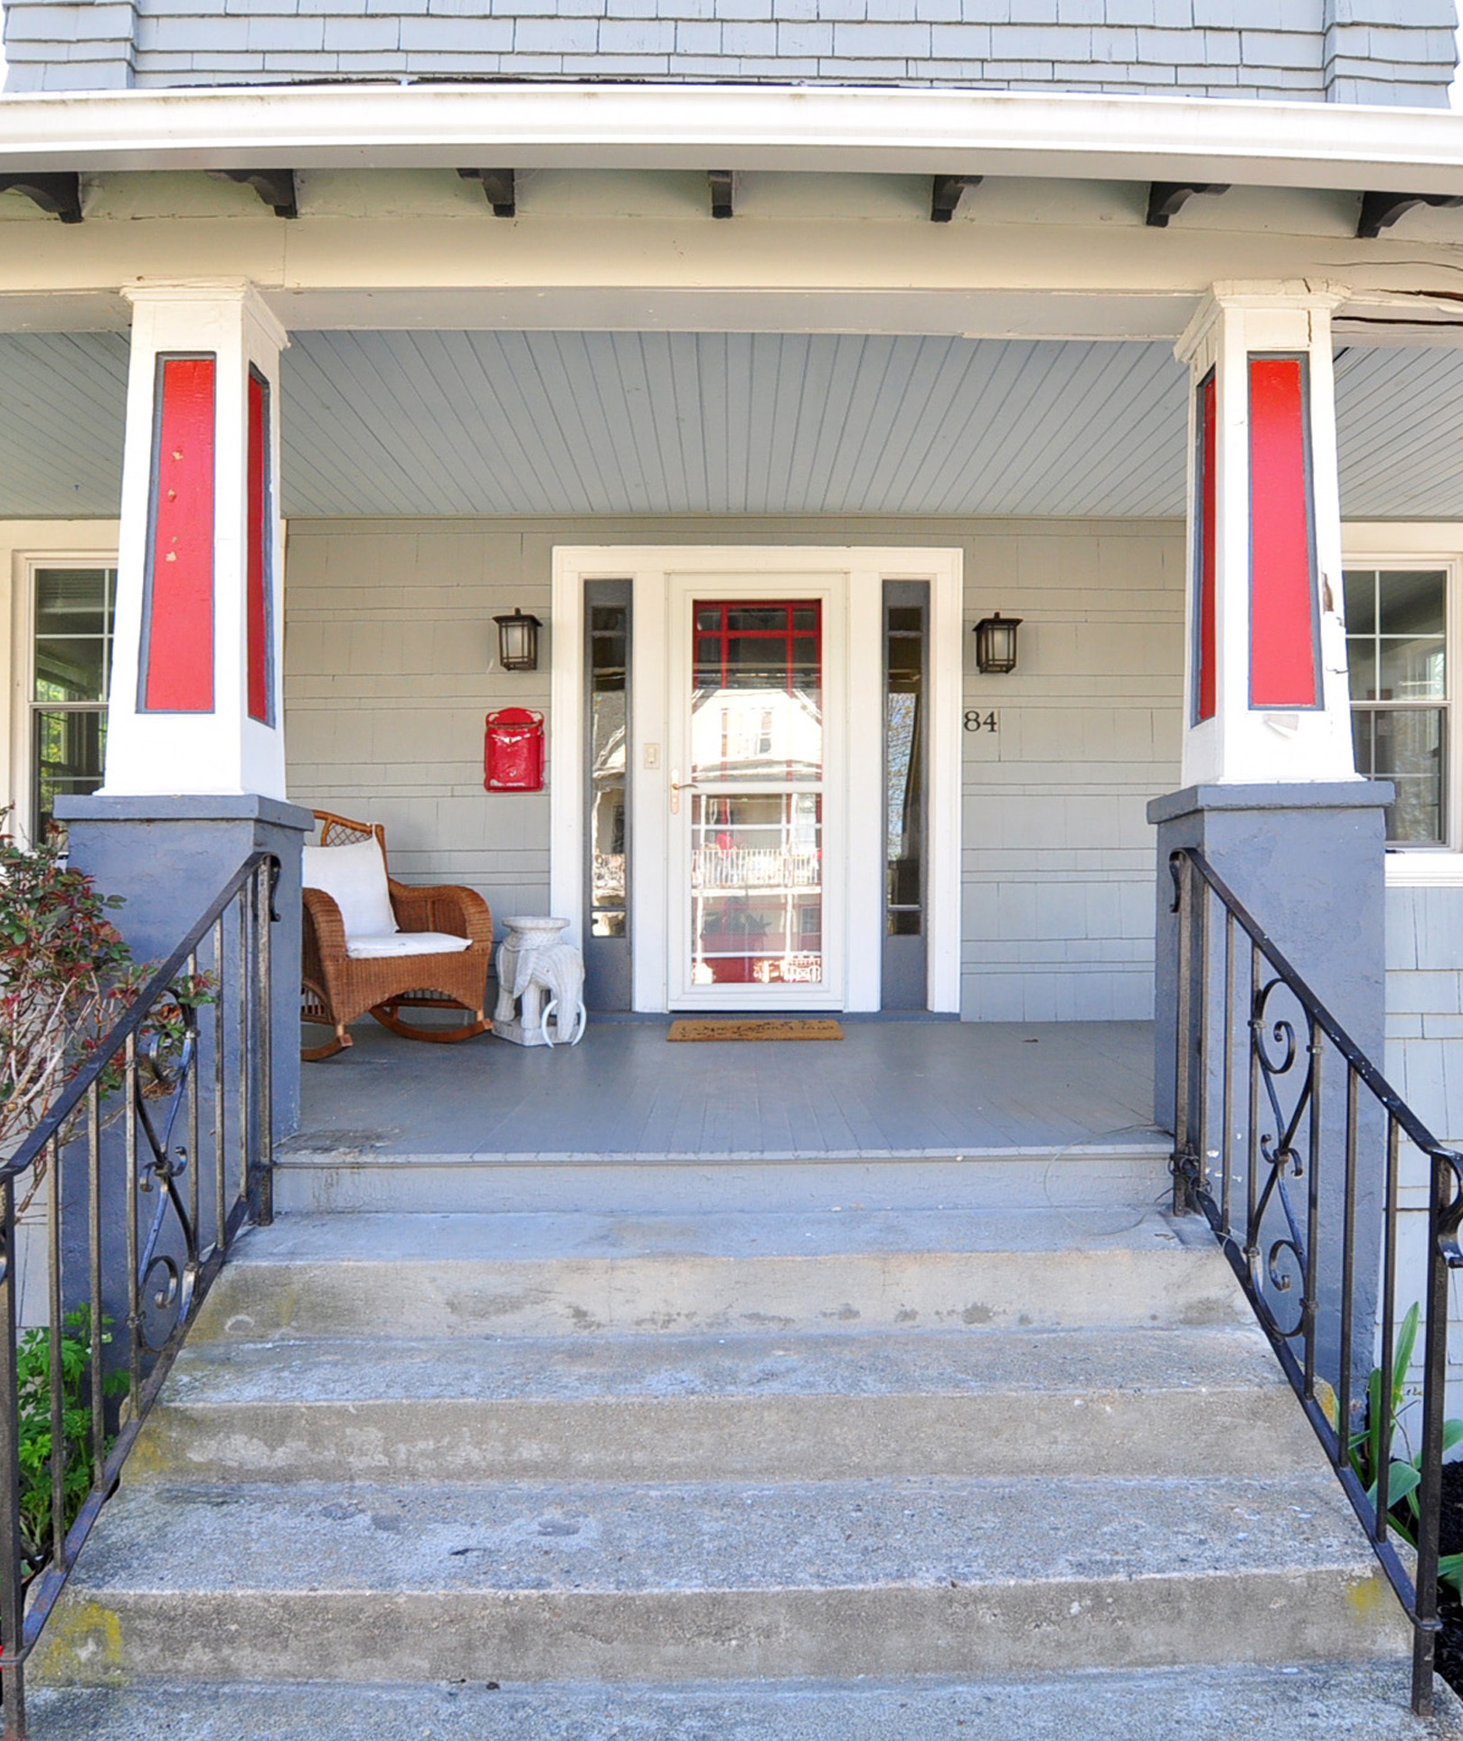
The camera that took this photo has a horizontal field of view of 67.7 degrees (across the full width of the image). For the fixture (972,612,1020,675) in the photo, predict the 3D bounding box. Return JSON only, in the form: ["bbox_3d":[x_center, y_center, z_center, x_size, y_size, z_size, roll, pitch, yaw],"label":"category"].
[{"bbox_3d":[1.210,-1.050,5.050,0.195,0.275,0.220,0,0,-1],"label":"fixture"}]

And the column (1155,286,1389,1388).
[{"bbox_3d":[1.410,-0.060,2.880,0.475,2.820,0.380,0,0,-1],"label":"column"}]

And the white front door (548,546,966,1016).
[{"bbox_3d":[0.120,-0.420,5.140,1.940,2.210,0.150,0,0,-1],"label":"white front door"}]

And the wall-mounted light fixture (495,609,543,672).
[{"bbox_3d":[-0.985,-1.060,5.020,0.195,0.275,0.220,0,0,-1],"label":"wall-mounted light fixture"}]

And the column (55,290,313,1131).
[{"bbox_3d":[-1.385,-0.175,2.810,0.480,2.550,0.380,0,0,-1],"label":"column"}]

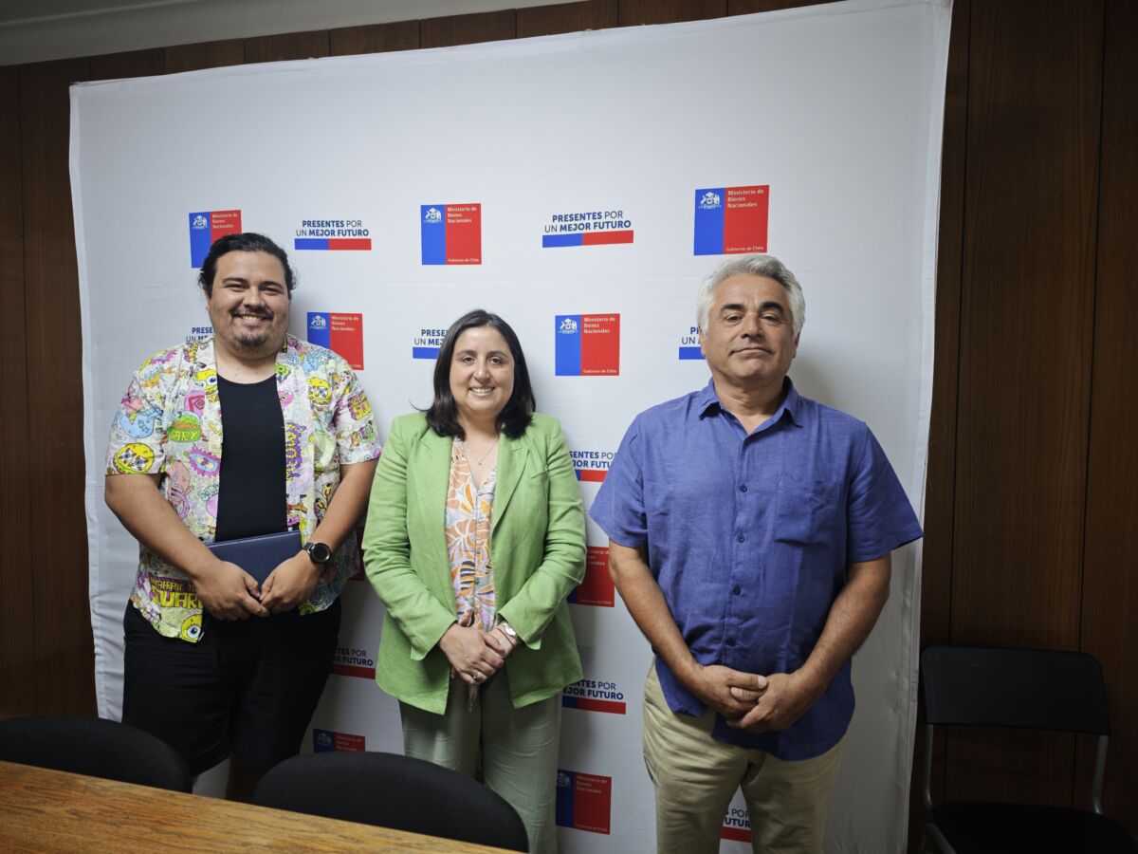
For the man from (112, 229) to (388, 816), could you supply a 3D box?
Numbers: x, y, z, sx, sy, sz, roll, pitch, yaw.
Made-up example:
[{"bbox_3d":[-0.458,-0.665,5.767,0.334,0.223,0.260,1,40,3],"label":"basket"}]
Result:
[{"bbox_3d":[-0.704,0.438,1.682,0.560,1.740,0.420,-1,3,-22],"label":"man"}]

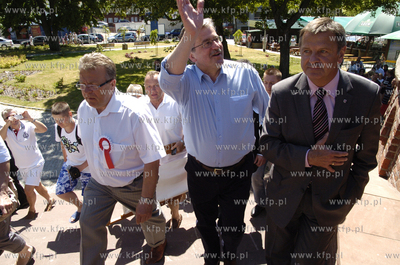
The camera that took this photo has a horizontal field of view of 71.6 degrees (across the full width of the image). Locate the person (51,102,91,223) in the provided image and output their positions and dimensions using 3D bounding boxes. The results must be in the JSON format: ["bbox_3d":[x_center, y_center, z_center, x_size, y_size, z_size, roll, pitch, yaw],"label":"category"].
[{"bbox_3d":[-1.435,0.379,3.120,0.480,1.490,0.550,2,18,5],"label":"person"}]

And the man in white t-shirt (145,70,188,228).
[{"bbox_3d":[-0.393,0.234,2.757,0.560,1.710,0.480,1,18,4],"label":"man in white t-shirt"}]

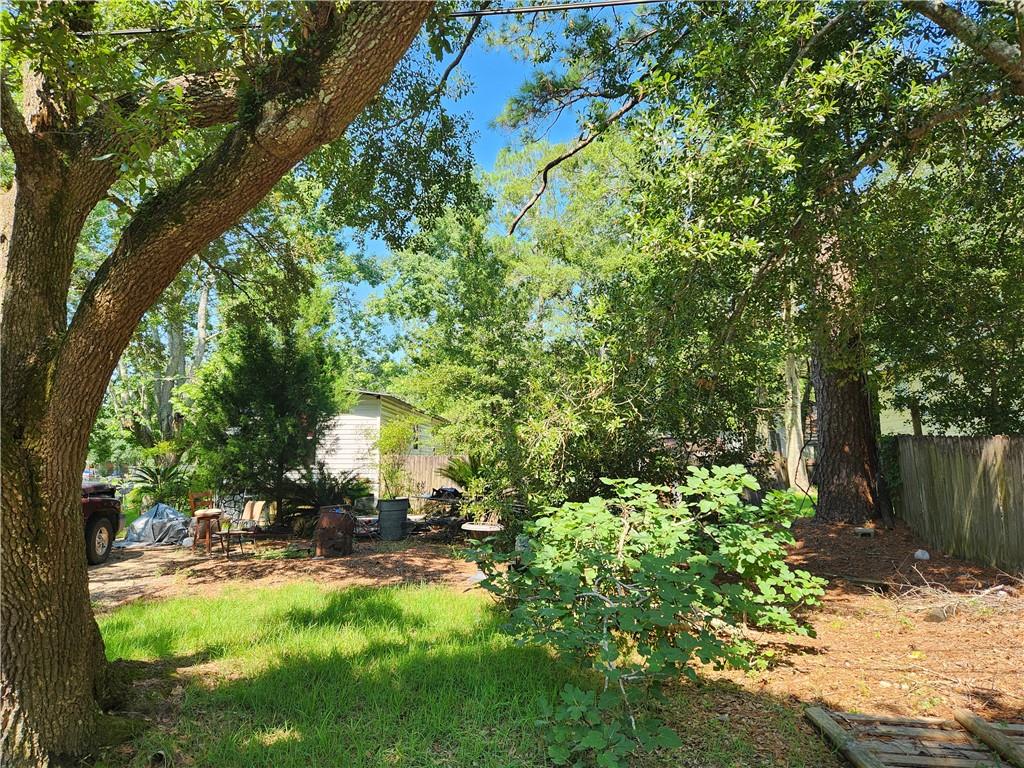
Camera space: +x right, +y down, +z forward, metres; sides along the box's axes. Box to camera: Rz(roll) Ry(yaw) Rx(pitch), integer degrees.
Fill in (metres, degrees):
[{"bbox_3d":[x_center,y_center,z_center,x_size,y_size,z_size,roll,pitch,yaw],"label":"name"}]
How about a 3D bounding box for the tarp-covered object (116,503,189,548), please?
[{"bbox_3d":[-6.832,2.642,12.895,1.250,0.820,1.000,3,-7,-27],"label":"tarp-covered object"}]

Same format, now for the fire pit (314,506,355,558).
[{"bbox_3d":[-2.988,2.476,11.454,0.600,0.850,0.600,0,-6,0],"label":"fire pit"}]

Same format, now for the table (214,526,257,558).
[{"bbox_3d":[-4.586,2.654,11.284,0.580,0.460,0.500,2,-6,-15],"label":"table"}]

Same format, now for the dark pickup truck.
[{"bbox_3d":[-7.380,1.685,8.470,1.980,1.800,5.600,0,-6,-2],"label":"dark pickup truck"}]

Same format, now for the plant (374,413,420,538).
[{"bbox_3d":[-2.257,1.874,13.528,0.880,2.480,0.850,0,-6,0],"label":"plant"}]

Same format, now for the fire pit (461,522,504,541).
[{"bbox_3d":[-0.540,2.845,12.672,0.820,0.370,0.820,0,-6,0],"label":"fire pit"}]

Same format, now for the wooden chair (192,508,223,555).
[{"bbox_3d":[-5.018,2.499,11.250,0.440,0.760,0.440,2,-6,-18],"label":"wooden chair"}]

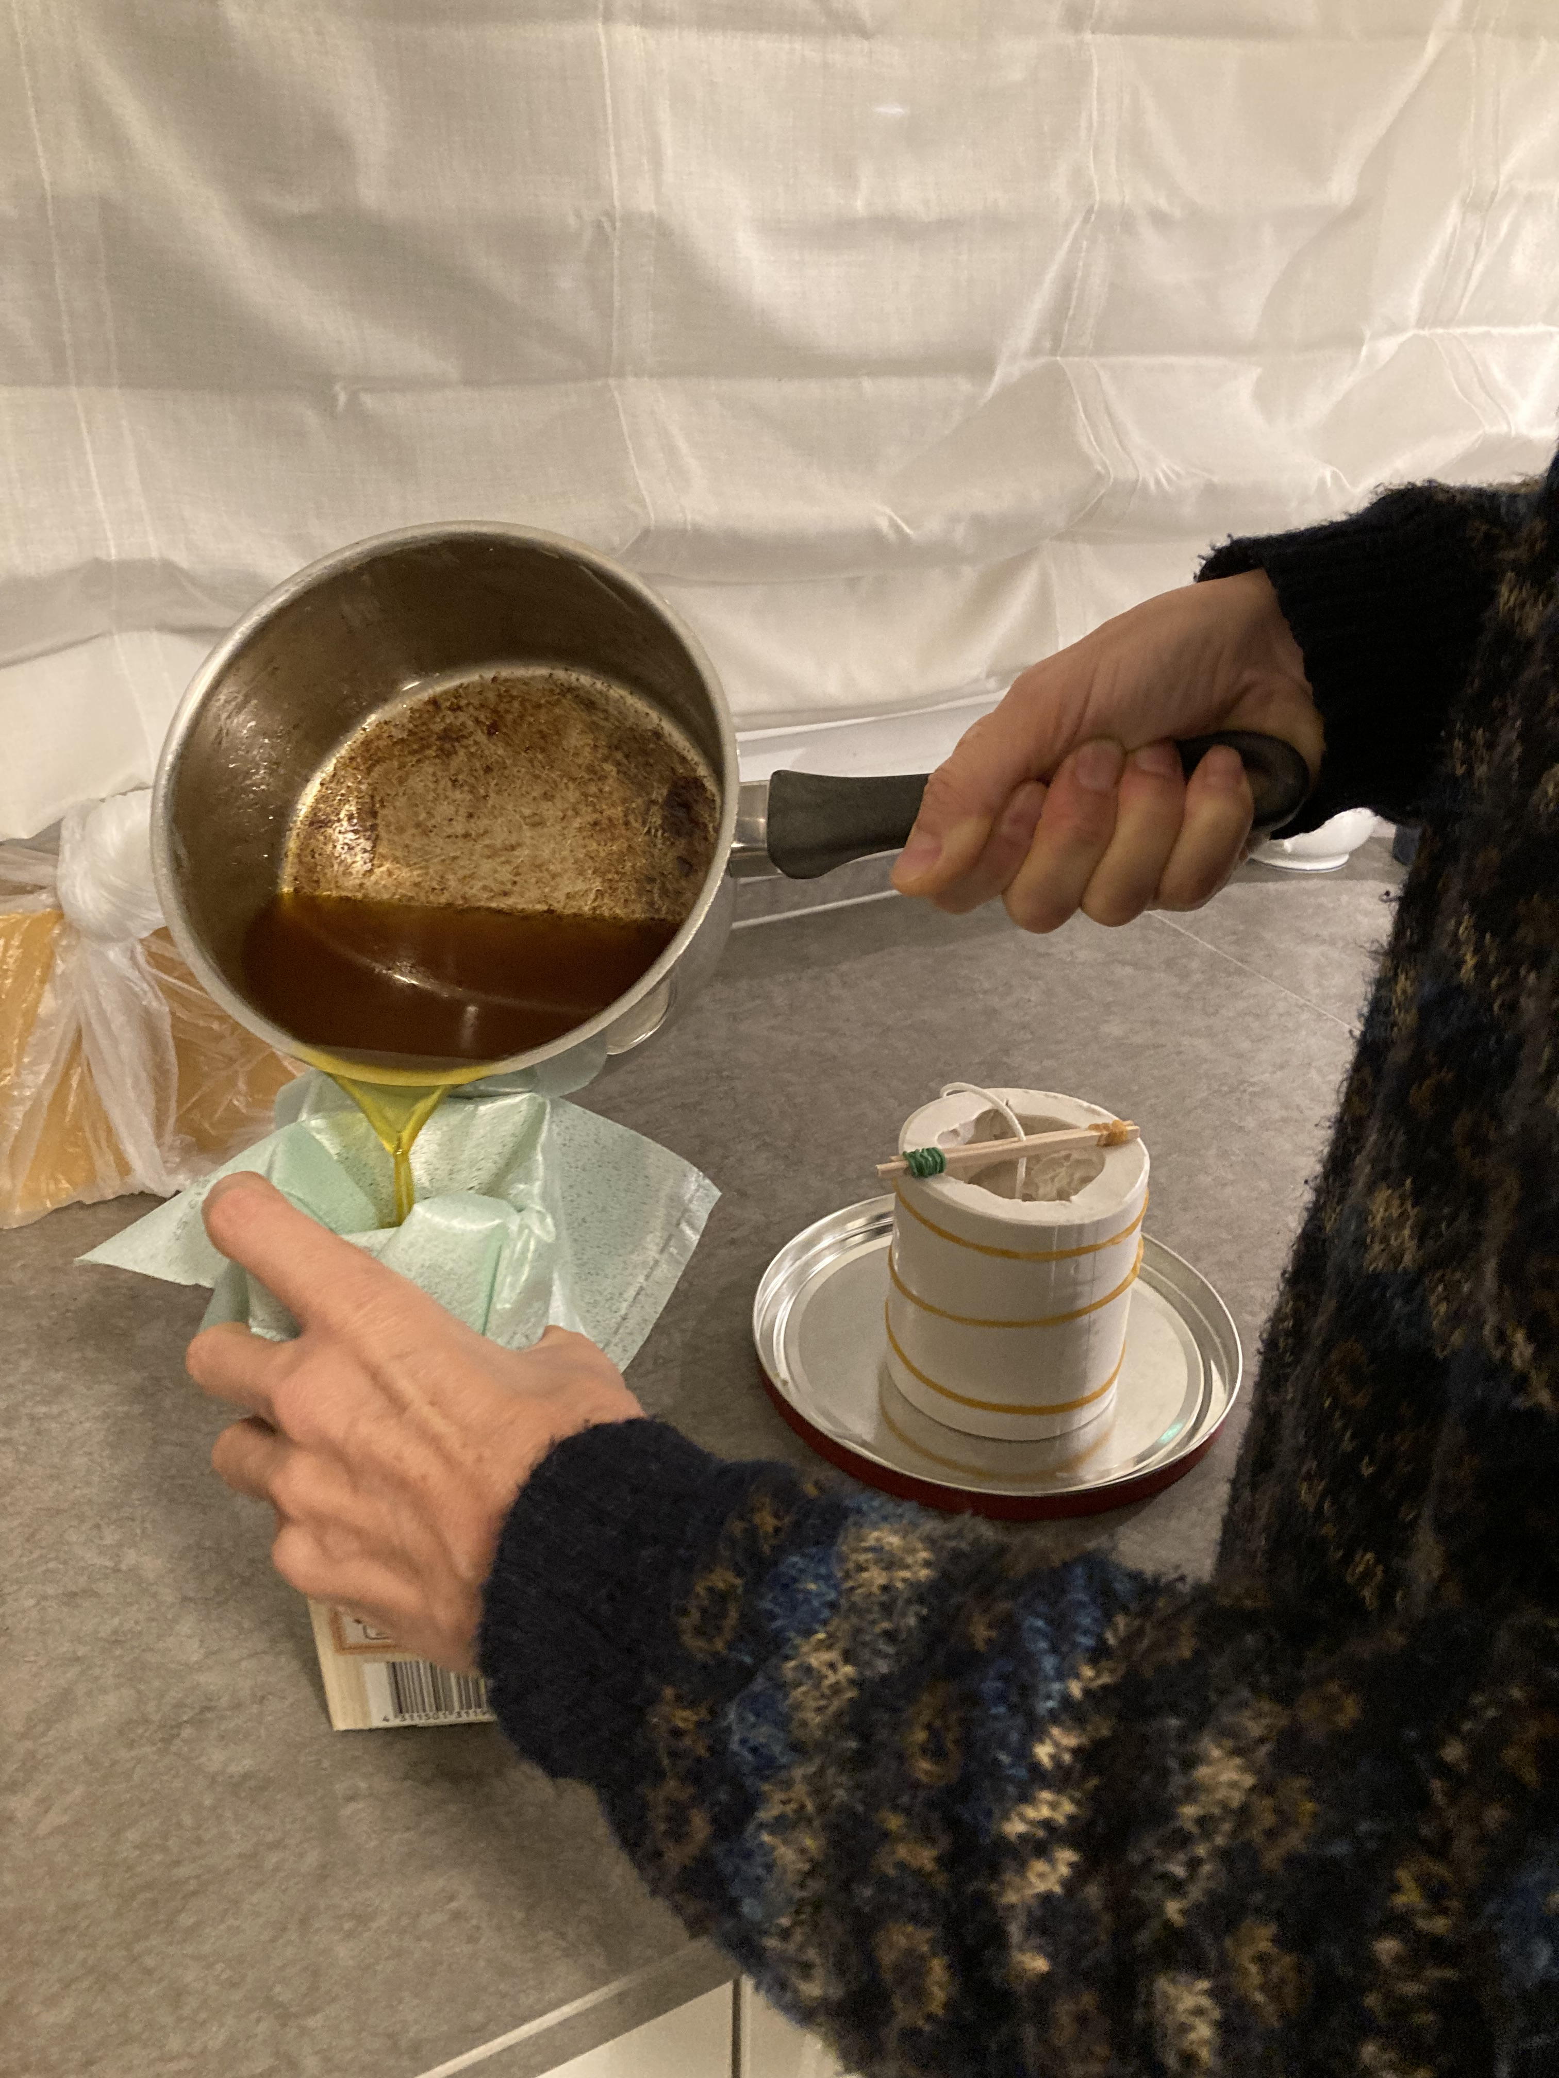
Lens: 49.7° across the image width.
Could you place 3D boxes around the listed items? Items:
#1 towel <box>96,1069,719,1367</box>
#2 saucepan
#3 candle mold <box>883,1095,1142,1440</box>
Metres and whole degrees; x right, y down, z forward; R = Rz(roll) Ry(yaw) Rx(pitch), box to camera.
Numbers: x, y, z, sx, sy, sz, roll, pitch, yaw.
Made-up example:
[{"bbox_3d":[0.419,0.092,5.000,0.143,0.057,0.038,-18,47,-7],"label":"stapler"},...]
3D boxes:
[{"bbox_3d":[-0.098,0.056,0.442,0.160,0.080,0.125,0,29,0],"label":"towel"},{"bbox_3d":[-0.019,-0.060,0.493,0.314,0.167,0.120,2,-12,4],"label":"saucepan"},{"bbox_3d":[0.079,0.074,0.563,0.080,0.087,0.080,0,29,0],"label":"candle mold"}]

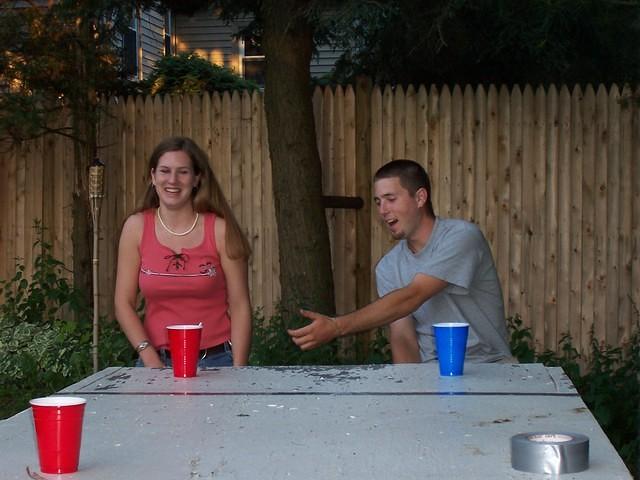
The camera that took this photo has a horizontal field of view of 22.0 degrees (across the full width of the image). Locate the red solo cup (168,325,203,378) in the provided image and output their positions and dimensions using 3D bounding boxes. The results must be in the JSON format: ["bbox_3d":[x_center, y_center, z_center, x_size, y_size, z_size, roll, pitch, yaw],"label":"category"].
[{"bbox_3d":[-0.344,0.285,4.200,0.094,0.123,0.094,0,2,0],"label":"red solo cup"}]

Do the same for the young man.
[{"bbox_3d":[0.320,0.430,4.770,0.650,1.340,0.680,1,2,30],"label":"young man"}]

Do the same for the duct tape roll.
[{"bbox_3d":[0.391,0.362,2.790,0.134,0.050,0.134,0,2,0],"label":"duct tape roll"}]

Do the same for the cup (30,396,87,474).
[{"bbox_3d":[-0.444,0.334,2.800,0.096,0.120,0.096,0,2,0],"label":"cup"}]

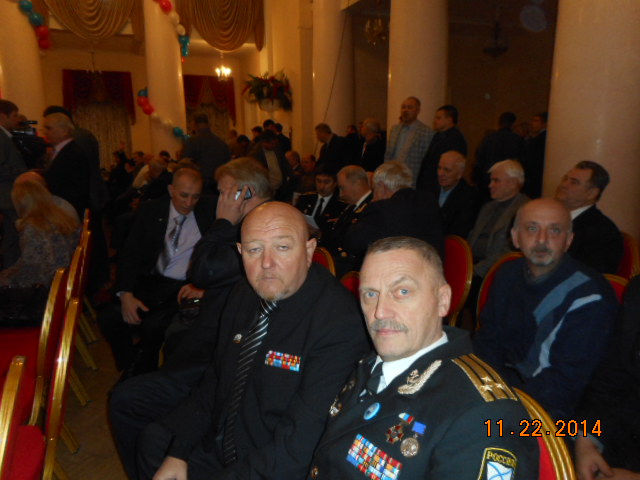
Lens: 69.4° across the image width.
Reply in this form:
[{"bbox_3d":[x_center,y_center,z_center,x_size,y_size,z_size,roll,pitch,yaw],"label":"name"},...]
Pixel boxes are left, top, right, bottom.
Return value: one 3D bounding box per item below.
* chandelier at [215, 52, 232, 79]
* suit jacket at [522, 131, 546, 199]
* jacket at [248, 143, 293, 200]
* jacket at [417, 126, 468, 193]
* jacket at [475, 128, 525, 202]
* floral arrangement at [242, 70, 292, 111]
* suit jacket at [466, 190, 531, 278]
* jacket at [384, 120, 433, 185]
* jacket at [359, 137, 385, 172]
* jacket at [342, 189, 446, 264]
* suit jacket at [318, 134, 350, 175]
[{"bbox_3d":[-2.338,-4.229,11.200,0.430,0.610,0.430,-1,12,0],"label":"chandelier"},{"bbox_3d":[2.426,-0.798,4.950,0.320,0.750,0.500,-7,14,-25],"label":"suit jacket"},{"bbox_3d":[-0.525,-0.694,4.900,0.520,0.680,0.420,2,13,14],"label":"jacket"},{"bbox_3d":[1.129,-0.675,4.274,0.330,0.710,0.500,-8,14,-29],"label":"jacket"},{"bbox_3d":[1.784,-0.726,4.627,0.520,0.740,0.310,1,12,9],"label":"jacket"},{"bbox_3d":[-1.113,-3.170,9.800,0.950,0.800,0.650,3,13,18],"label":"floral arrangement"},{"bbox_3d":[1.040,0.009,2.620,0.380,0.620,0.500,-8,14,-29],"label":"suit jacket"},{"bbox_3d":[0.819,-0.717,4.224,0.510,0.710,0.310,10,16,42],"label":"jacket"},{"bbox_3d":[0.625,-0.854,5.300,0.320,0.720,0.480,-8,14,-27],"label":"jacket"},{"bbox_3d":[0.382,0.032,2.280,0.460,0.600,0.500,-3,13,-6],"label":"jacket"},{"bbox_3d":[0.201,-0.979,5.871,0.360,0.680,0.480,-6,13,-23],"label":"suit jacket"}]

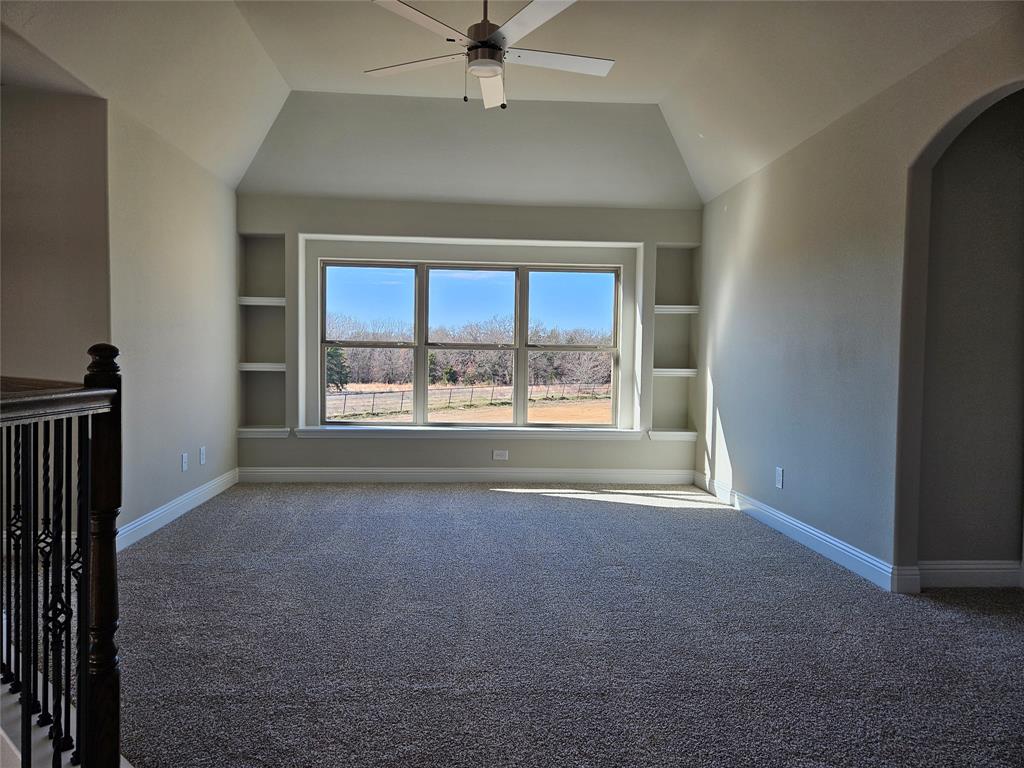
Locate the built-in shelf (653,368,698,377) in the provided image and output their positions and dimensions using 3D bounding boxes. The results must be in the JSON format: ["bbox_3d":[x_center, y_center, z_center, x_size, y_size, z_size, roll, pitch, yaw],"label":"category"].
[{"bbox_3d":[1.426,-0.104,6.079,0.402,0.064,0.250,1,2,-4],"label":"built-in shelf"}]

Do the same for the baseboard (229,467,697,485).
[{"bbox_3d":[-0.339,0.797,5.880,3.936,0.126,0.018,1,2,-4],"label":"baseboard"}]

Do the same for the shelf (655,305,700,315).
[{"bbox_3d":[1.433,-0.659,6.056,0.399,0.067,0.250,1,2,-4],"label":"shelf"}]

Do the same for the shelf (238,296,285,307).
[{"bbox_3d":[-2.089,-0.694,5.789,0.386,0.064,0.250,1,2,-4],"label":"shelf"}]

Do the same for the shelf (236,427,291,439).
[{"bbox_3d":[-2.088,0.406,5.828,0.428,0.078,0.266,1,2,-4],"label":"shelf"}]

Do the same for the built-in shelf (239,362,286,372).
[{"bbox_3d":[-2.098,-0.146,5.812,0.386,0.066,0.250,1,2,-4],"label":"built-in shelf"}]

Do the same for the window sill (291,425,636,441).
[{"bbox_3d":[-0.346,0.429,5.961,2.987,0.089,0.280,1,2,-4],"label":"window sill"}]

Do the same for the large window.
[{"bbox_3d":[-0.355,-0.345,6.110,2.658,1.450,0.083,1,2,-4],"label":"large window"}]

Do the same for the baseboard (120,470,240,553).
[{"bbox_3d":[-2.229,0.817,4.687,0.018,0.126,2.077,1,2,-4],"label":"baseboard"}]

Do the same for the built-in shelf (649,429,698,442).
[{"bbox_3d":[1.402,0.452,6.093,0.437,0.078,0.266,1,2,-4],"label":"built-in shelf"}]

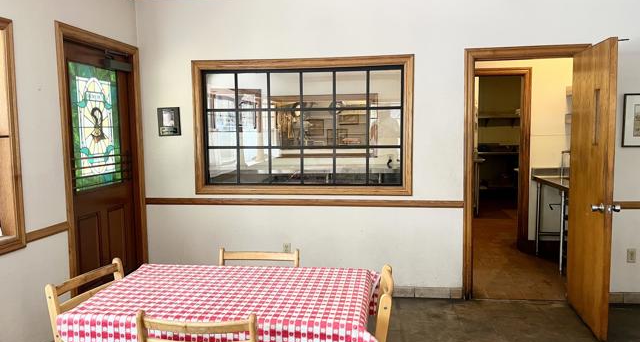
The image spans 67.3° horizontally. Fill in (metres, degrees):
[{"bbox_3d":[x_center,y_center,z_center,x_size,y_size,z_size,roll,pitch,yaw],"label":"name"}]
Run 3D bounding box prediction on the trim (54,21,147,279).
[{"bbox_3d":[-1.699,0.060,3.861,0.070,2.225,1.130,0,5,7],"label":"trim"}]

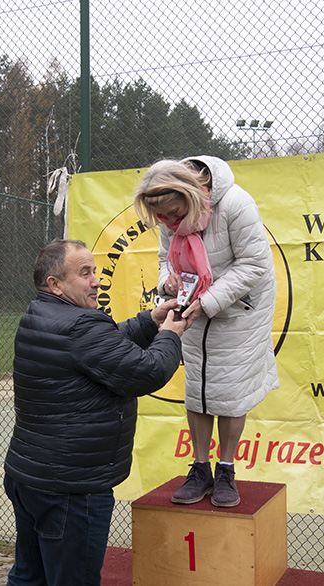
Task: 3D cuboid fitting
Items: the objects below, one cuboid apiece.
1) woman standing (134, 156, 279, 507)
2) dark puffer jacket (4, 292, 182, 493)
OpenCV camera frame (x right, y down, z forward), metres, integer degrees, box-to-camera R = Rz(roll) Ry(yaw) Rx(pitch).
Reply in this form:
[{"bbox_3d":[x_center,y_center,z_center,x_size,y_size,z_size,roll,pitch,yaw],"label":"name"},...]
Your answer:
[{"bbox_3d":[0.190,0.145,3.220,0.530,1.430,0.570,-1,0,41],"label":"woman standing"},{"bbox_3d":[-0.215,0.343,2.760,0.660,0.690,0.560,0,0,-32],"label":"dark puffer jacket"}]

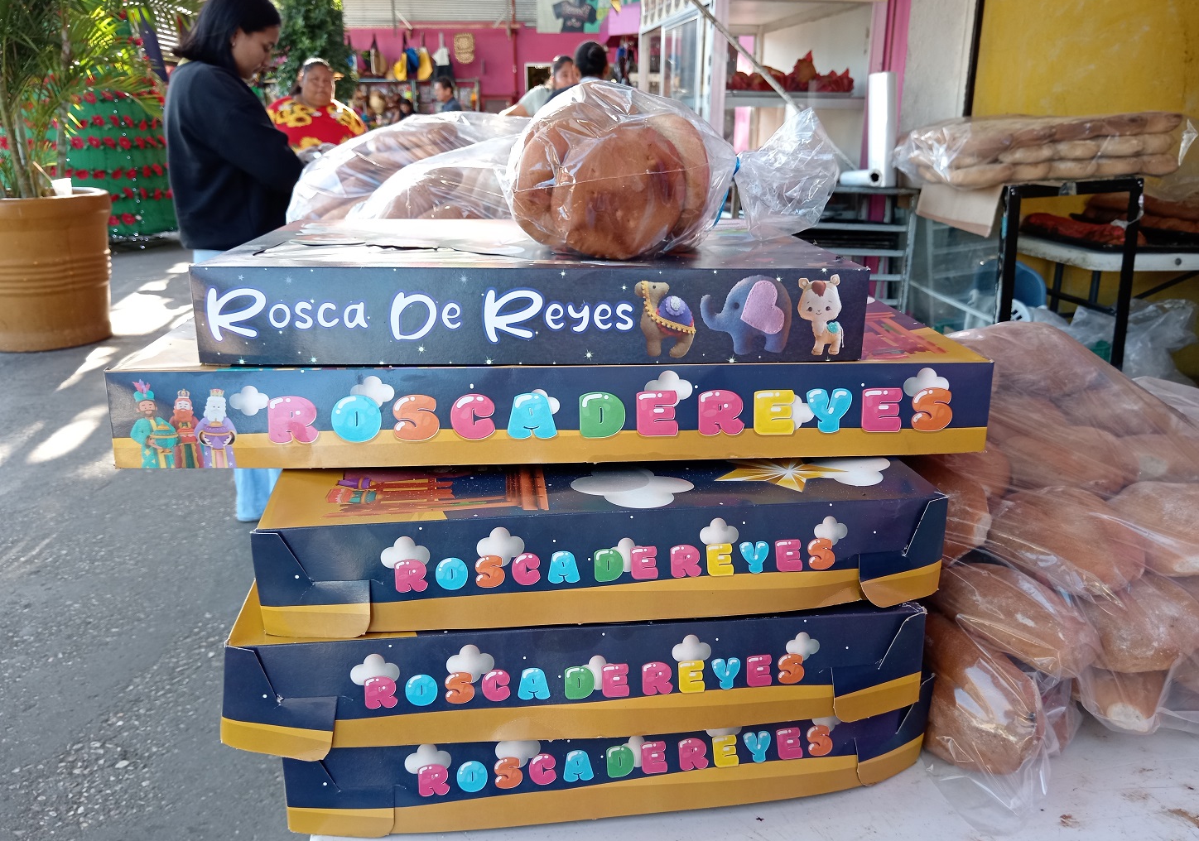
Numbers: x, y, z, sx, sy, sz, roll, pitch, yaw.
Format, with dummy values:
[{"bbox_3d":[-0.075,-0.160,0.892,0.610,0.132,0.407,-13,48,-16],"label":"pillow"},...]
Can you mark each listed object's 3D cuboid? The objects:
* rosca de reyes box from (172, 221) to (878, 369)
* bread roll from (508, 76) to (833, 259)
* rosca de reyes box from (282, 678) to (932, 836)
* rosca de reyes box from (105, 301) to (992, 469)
[{"bbox_3d":[-0.056,-0.128,0.849,0.496,0.071,0.327,0,18,-4],"label":"rosca de reyes box"},{"bbox_3d":[0.048,-0.212,0.788,0.250,0.130,0.155,0,18,-4],"label":"bread roll"},{"bbox_3d":[-0.010,0.189,0.799,0.460,0.071,0.304,-2,17,-12],"label":"rosca de reyes box"},{"bbox_3d":[-0.042,-0.070,0.911,0.672,0.074,0.414,-1,18,-5],"label":"rosca de reyes box"}]

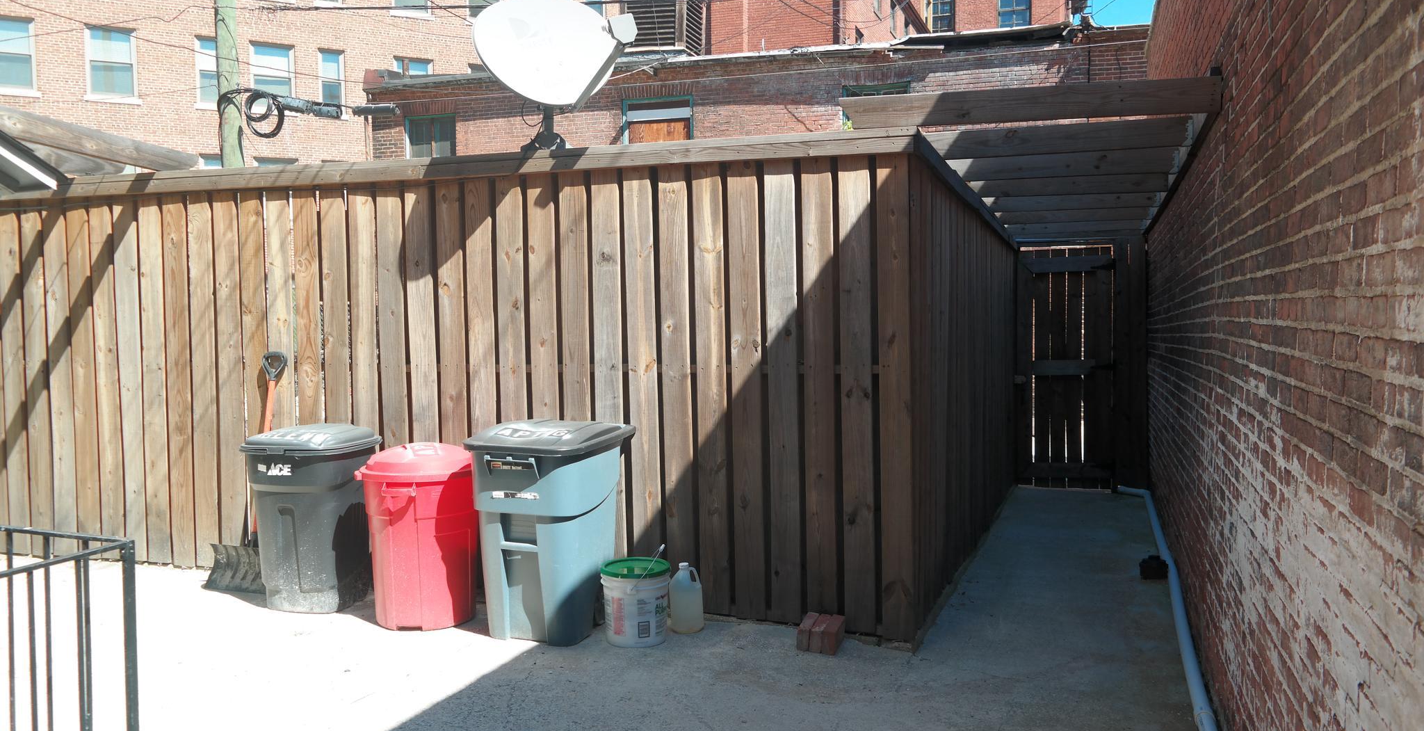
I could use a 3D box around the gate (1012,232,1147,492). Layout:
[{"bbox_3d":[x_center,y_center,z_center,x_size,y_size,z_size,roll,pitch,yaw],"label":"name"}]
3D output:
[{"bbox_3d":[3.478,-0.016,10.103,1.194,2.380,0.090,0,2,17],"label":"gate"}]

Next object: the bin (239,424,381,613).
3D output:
[{"bbox_3d":[-1.988,0.734,5.356,0.510,0.880,0.530,0,2,17],"label":"bin"}]

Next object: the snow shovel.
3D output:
[{"bbox_3d":[-2.345,0.538,5.574,0.490,1.270,0.150,0,-11,17],"label":"snow shovel"}]

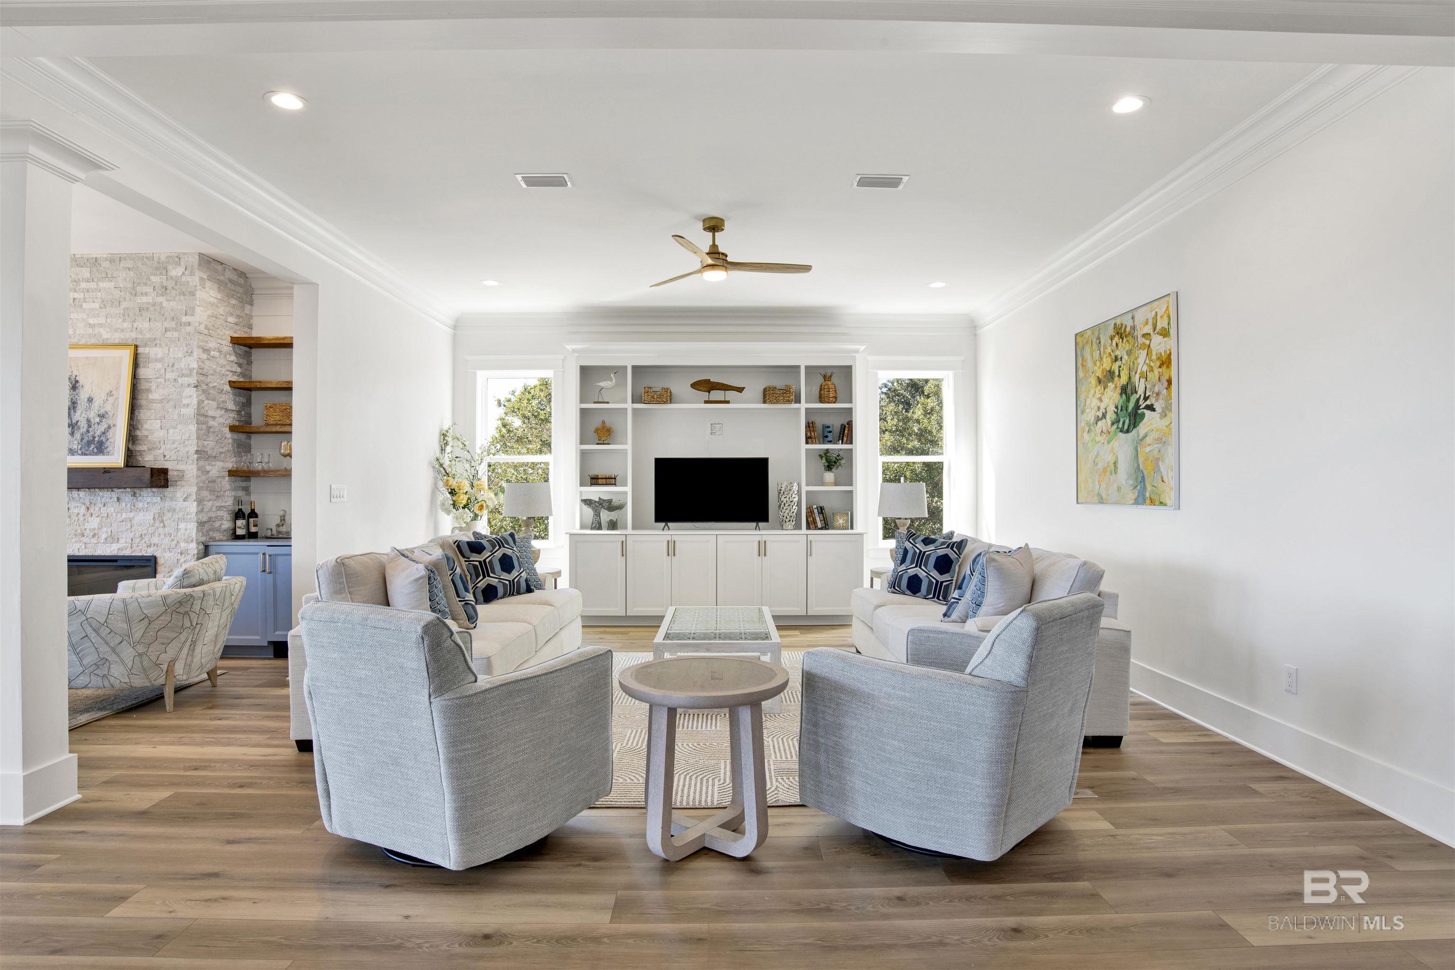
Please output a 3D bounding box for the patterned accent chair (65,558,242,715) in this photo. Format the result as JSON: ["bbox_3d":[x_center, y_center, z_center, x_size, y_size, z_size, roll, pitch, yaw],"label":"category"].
[{"bbox_3d":[-3.558,0.943,4.466,0.870,0.770,0.810,0,0,-9],"label":"patterned accent chair"}]

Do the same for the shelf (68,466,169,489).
[{"bbox_3d":[-5.001,-0.049,5.312,1.650,0.150,0.180,0,0,0],"label":"shelf"}]

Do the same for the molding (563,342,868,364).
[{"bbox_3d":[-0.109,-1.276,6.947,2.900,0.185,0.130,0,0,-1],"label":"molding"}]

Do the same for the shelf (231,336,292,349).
[{"bbox_3d":[-3.436,-1.162,5.940,1.090,0.048,0.270,0,0,0],"label":"shelf"}]

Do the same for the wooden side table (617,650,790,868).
[{"bbox_3d":[-0.089,1.026,2.755,0.640,0.590,0.640,0,0,0],"label":"wooden side table"}]

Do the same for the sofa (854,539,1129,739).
[{"bbox_3d":[1.497,0.848,4.700,0.990,0.940,2.130,0,0,-1],"label":"sofa"}]

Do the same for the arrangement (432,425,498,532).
[{"bbox_3d":[-2.313,0.029,6.427,0.550,1.120,0.500,0,0,-1],"label":"arrangement"}]

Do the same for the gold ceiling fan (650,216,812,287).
[{"bbox_3d":[0.000,-1.559,4.860,1.180,0.410,1.180,0,0,-1],"label":"gold ceiling fan"}]

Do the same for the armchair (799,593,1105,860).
[{"bbox_3d":[0.880,0.872,2.869,0.840,0.870,0.860,0,0,-44],"label":"armchair"}]

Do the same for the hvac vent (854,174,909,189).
[{"bbox_3d":[0.870,-1.719,4.158,0.295,0.020,0.197,0,0,0],"label":"hvac vent"}]

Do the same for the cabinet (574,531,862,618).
[{"bbox_3d":[-0.100,0.894,7.116,2.790,0.888,0.580,0,0,0],"label":"cabinet"}]

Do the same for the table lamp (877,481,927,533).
[{"bbox_3d":[1.503,0.340,6.262,0.420,0.790,0.420,0,0,0],"label":"table lamp"}]

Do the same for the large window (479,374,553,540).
[{"bbox_3d":[-2.180,-0.277,7.480,0.770,1.750,0.100,0,0,-1],"label":"large window"}]

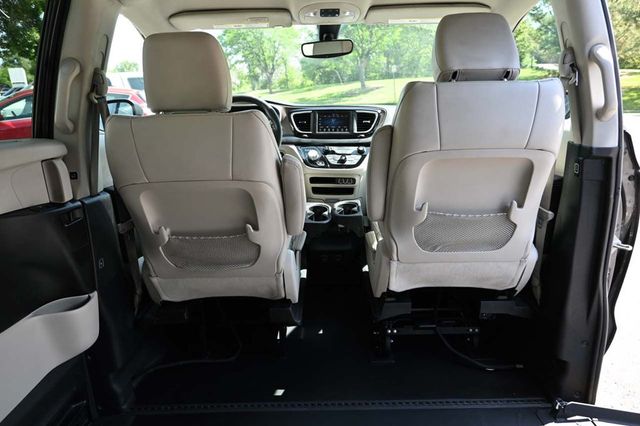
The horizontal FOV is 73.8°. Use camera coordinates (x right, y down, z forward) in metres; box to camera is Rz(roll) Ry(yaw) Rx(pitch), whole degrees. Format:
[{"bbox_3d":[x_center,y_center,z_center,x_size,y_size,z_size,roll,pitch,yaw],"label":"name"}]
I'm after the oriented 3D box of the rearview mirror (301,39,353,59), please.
[{"bbox_3d":[0.030,-0.764,1.980,0.250,0.080,0.050,4,15,15],"label":"rearview mirror"}]

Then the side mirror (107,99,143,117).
[{"bbox_3d":[-1.015,-0.498,2.180,0.250,0.180,0.130,-1,15,-5],"label":"side mirror"}]

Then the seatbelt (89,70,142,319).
[{"bbox_3d":[-0.655,-0.026,1.439,0.110,0.860,0.200,0,15,1],"label":"seatbelt"}]

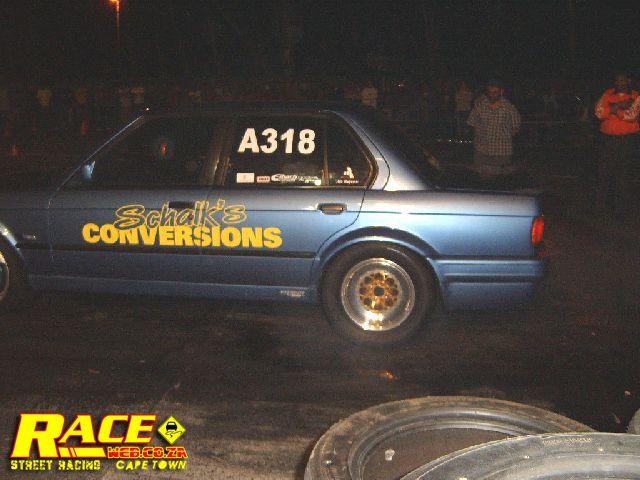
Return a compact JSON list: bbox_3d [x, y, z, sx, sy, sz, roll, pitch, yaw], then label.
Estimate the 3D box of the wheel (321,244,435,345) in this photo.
[{"bbox_3d":[0.338,0.288,3.884,0.600,0.585,0.220,2,10,14],"label":"wheel"}]

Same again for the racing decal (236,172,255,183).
[{"bbox_3d":[-0.425,-0.354,3.920,0.108,0.061,0.010,2,-10,14],"label":"racing decal"}]

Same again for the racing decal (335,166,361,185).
[{"bbox_3d":[0.153,-0.357,3.784,0.132,0.097,0.010,2,-10,14],"label":"racing decal"}]

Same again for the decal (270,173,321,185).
[{"bbox_3d":[-0.134,-0.343,3.849,0.289,0.070,0.010,2,-10,14],"label":"decal"}]

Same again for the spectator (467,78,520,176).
[{"bbox_3d":[2.114,-1.091,8.449,0.620,1.750,0.360,2,10,13],"label":"spectator"}]

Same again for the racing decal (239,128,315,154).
[{"bbox_3d":[-0.246,-0.564,3.917,0.467,0.155,0.010,2,-10,14],"label":"racing decal"}]

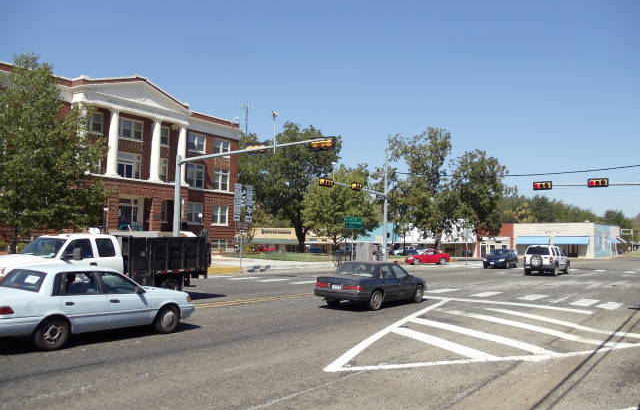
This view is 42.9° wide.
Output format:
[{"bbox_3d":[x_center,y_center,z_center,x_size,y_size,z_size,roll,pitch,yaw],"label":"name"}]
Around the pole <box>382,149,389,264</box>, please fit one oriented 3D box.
[{"bbox_3d":[4.906,0.239,60.738,0.300,9.100,0.300,-1,-3,30],"label":"pole"}]

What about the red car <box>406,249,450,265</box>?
[{"bbox_3d":[10.341,5.018,77.536,4.300,1.380,1.770,0,-3,-2],"label":"red car"}]

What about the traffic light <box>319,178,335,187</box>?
[{"bbox_3d":[0.476,-1.548,57.000,0.350,0.550,1.600,-1,-3,27],"label":"traffic light"}]

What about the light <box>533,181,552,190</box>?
[{"bbox_3d":[15.207,-1.303,55.500,1.320,0.580,0.380,-1,-3,30],"label":"light"}]

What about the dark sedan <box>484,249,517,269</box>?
[{"bbox_3d":[13.913,4.148,62.600,1.760,1.420,4.700,-1,-3,24],"label":"dark sedan"}]

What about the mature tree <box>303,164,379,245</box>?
[{"bbox_3d":[2.197,0.929,86.256,8.000,9.800,7.800,0,-3,0],"label":"mature tree"}]

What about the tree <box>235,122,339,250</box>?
[{"bbox_3d":[-3.749,-2.213,100.000,12.600,16.200,12.200,1,-3,0],"label":"tree"}]

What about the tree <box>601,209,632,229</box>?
[{"bbox_3d":[65.859,6.295,180.275,7.500,10.500,7.500,0,-3,0],"label":"tree"}]

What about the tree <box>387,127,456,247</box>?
[{"bbox_3d":[11.649,-1.143,93.393,8.200,15.000,8.000,0,-3,0],"label":"tree"}]

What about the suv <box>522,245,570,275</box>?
[{"bbox_3d":[14.050,3.440,50.048,1.830,1.820,4.450,-1,-3,30],"label":"suv"}]

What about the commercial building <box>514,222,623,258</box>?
[{"bbox_3d":[42.981,6.311,138.626,12.100,5.200,30.000,-1,-3,27],"label":"commercial building"}]

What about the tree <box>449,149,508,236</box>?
[{"bbox_3d":[17.535,-0.719,90.000,6.800,11.000,6.800,-1,-3,27],"label":"tree"}]

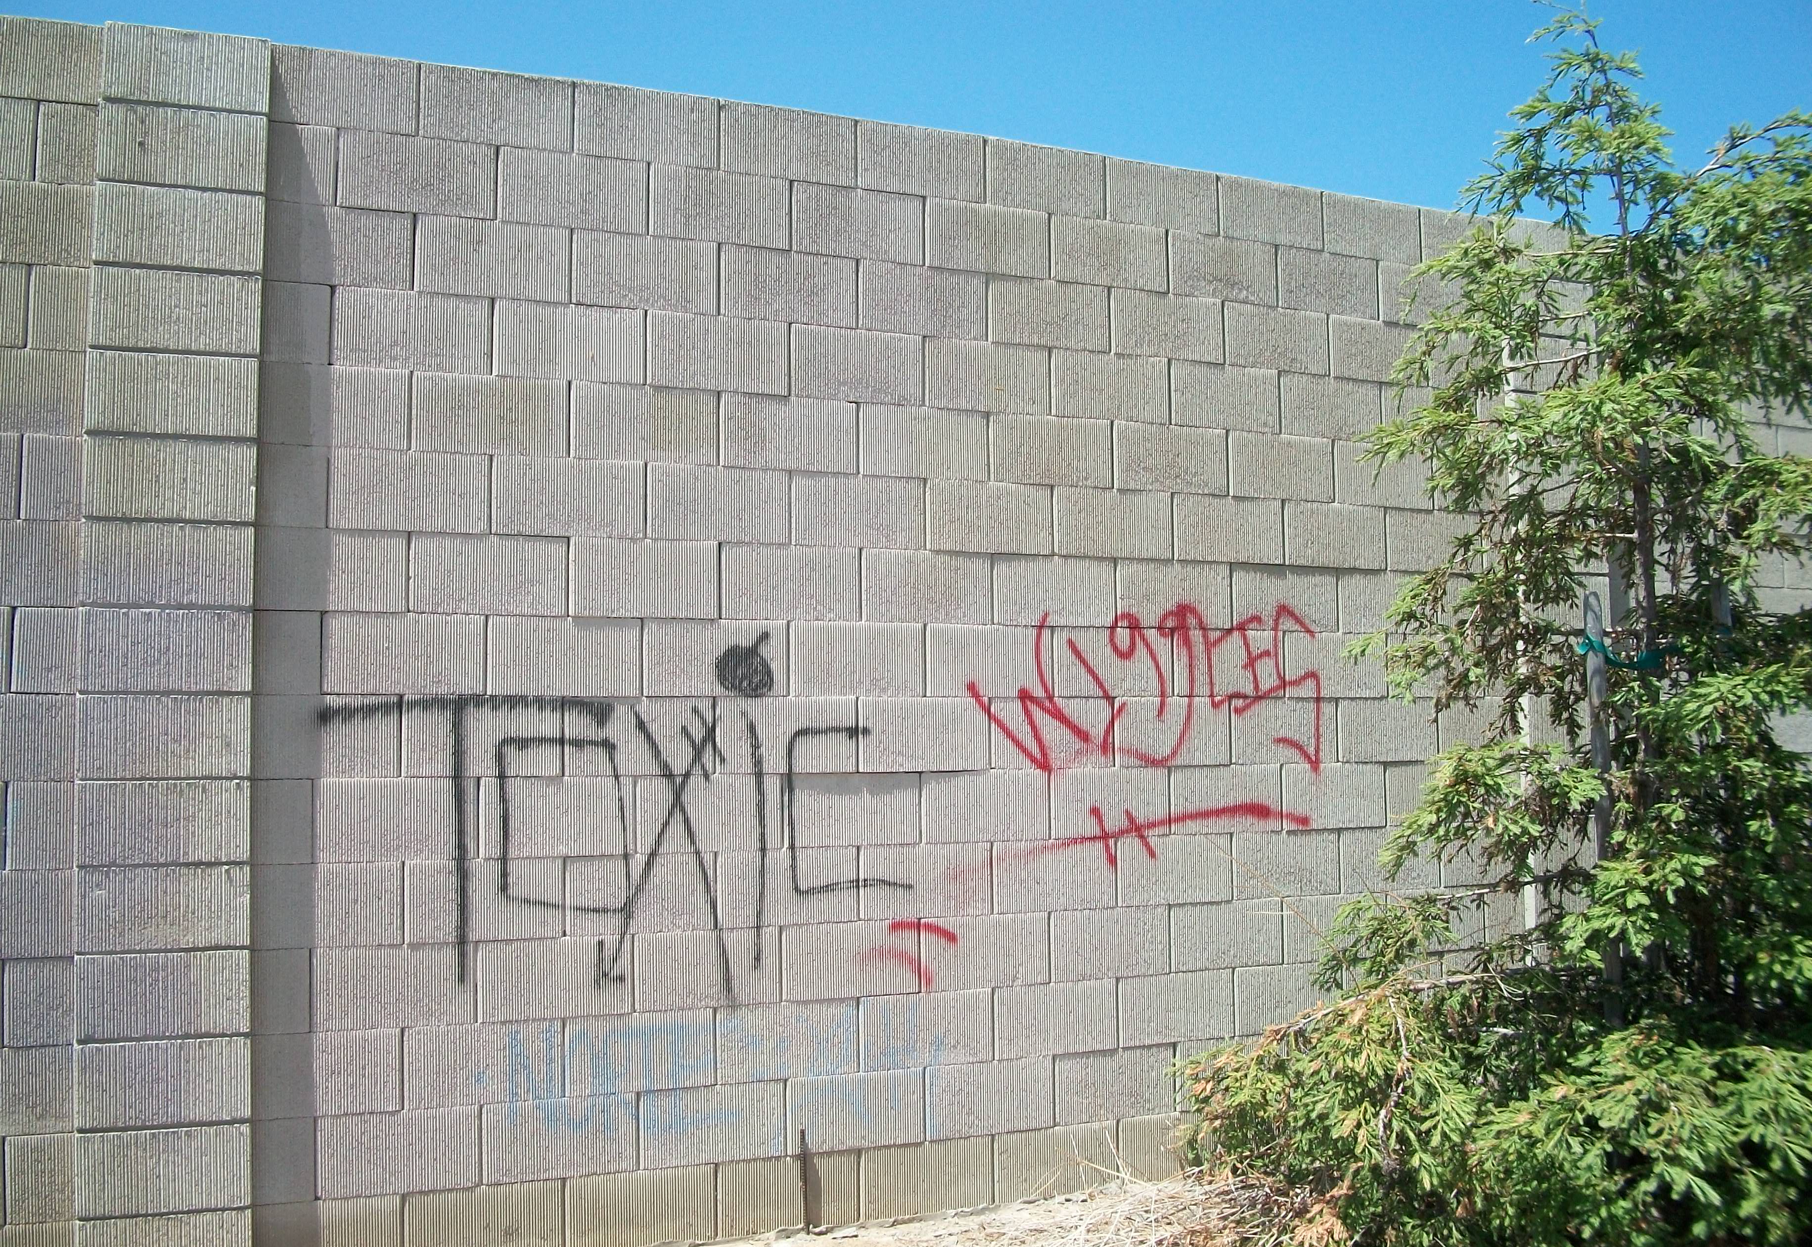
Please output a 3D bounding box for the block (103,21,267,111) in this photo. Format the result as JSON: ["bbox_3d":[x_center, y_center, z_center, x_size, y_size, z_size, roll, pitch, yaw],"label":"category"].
[{"bbox_3d":[-1.754,-1.322,4.081,0.385,0.197,0.200,1,-4,-23],"label":"block"}]

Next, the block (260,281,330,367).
[{"bbox_3d":[-1.522,-0.722,4.121,0.187,0.198,0.170,1,-4,-24],"label":"block"}]

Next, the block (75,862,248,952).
[{"bbox_3d":[-1.755,0.661,3.958,0.385,0.197,0.200,1,-4,-23],"label":"block"}]

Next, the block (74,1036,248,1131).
[{"bbox_3d":[-1.752,1.062,3.952,0.390,0.197,0.240,1,-4,-22],"label":"block"}]

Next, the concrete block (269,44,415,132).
[{"bbox_3d":[-1.440,-1.327,4.243,0.395,0.197,0.180,1,-4,-22],"label":"concrete block"}]

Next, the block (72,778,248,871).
[{"bbox_3d":[-1.784,0.474,4.024,0.395,0.197,0.190,1,-4,-23],"label":"block"}]

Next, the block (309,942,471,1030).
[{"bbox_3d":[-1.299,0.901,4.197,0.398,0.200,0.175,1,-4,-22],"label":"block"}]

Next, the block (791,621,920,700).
[{"bbox_3d":[-0.172,0.105,4.709,0.398,0.200,0.175,1,-4,-22],"label":"block"}]

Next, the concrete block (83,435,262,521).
[{"bbox_3d":[-1.782,-0.339,4.075,0.395,0.197,0.190,1,-4,-23],"label":"concrete block"}]

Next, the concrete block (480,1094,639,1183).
[{"bbox_3d":[-0.902,1.300,4.297,0.395,0.197,0.180,1,-4,-22],"label":"concrete block"}]

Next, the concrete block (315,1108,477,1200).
[{"bbox_3d":[-1.265,1.292,4.149,0.395,0.197,0.180,1,-4,-22],"label":"concrete block"}]

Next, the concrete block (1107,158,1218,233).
[{"bbox_3d":[0.742,-1.296,5.164,0.395,0.195,0.175,1,-3,-24],"label":"concrete block"}]

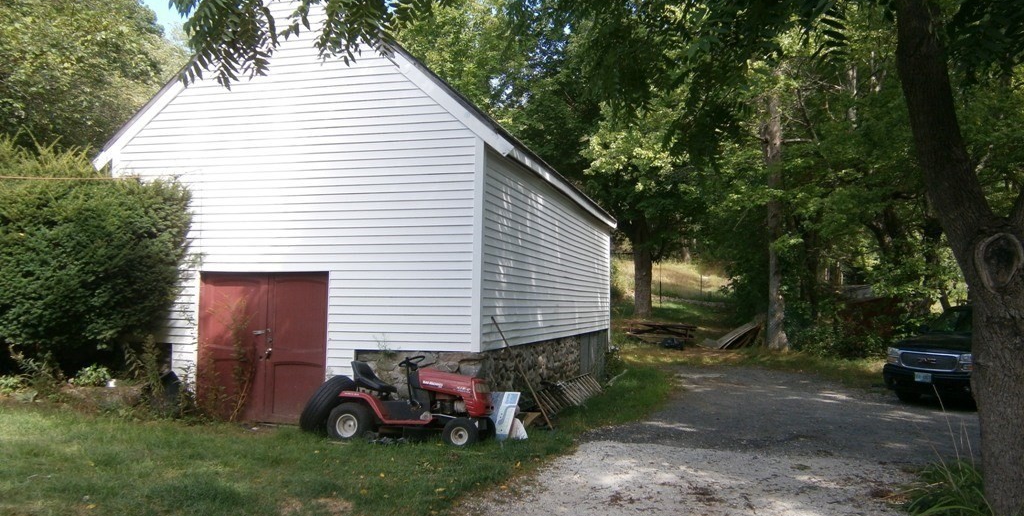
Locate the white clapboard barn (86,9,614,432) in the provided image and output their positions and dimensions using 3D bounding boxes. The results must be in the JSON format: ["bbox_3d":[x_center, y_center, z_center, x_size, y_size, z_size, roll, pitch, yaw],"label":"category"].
[{"bbox_3d":[-1.532,-0.518,15.697,6.126,6.322,11.535,0,-4,15],"label":"white clapboard barn"}]

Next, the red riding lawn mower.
[{"bbox_3d":[-1.070,1.569,8.527,1.760,1.000,1.050,0,-4,13],"label":"red riding lawn mower"}]

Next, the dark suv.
[{"bbox_3d":[9.663,2.006,15.618,5.150,1.920,2.000,3,-4,-36],"label":"dark suv"}]

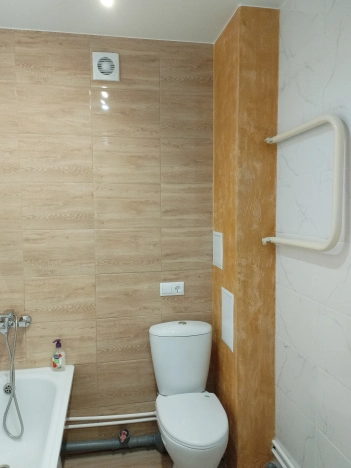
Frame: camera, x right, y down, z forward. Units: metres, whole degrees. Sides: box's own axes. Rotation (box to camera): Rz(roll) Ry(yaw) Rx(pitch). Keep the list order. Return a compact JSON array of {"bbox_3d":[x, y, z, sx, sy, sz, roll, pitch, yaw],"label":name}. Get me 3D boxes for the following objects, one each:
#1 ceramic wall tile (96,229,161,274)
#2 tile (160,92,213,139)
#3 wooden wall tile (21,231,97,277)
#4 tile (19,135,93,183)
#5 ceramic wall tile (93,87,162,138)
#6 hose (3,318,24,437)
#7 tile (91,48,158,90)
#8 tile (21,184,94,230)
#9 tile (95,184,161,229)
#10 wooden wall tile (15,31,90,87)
[{"bbox_3d":[-0.282,0.105,2.134,0.400,0.270,0.014,-1,4,-10],"label":"ceramic wall tile"},{"bbox_3d":[0.070,-0.723,2.154,0.329,0.273,0.015,-1,4,-10],"label":"tile"},{"bbox_3d":[-0.678,0.112,2.067,0.400,0.270,0.014,-1,4,-10],"label":"wooden wall tile"},{"bbox_3d":[-0.685,-0.433,2.035,0.401,0.273,0.015,-1,4,-10],"label":"tile"},{"bbox_3d":[-0.289,-0.709,2.082,0.402,0.272,0.009,-1,4,-12],"label":"ceramic wall tile"},{"bbox_3d":[-0.870,0.769,1.890,0.105,0.650,0.105,-1,4,-12],"label":"hose"},{"bbox_3d":[-0.293,-0.973,2.067,0.401,0.240,0.015,-1,4,-10],"label":"tile"},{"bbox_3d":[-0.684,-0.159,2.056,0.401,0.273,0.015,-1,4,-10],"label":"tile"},{"bbox_3d":[-0.284,-0.167,2.115,0.400,0.270,0.014,-1,4,-10],"label":"tile"},{"bbox_3d":[-0.685,-0.980,1.981,0.402,0.288,0.009,-1,4,-12],"label":"wooden wall tile"}]

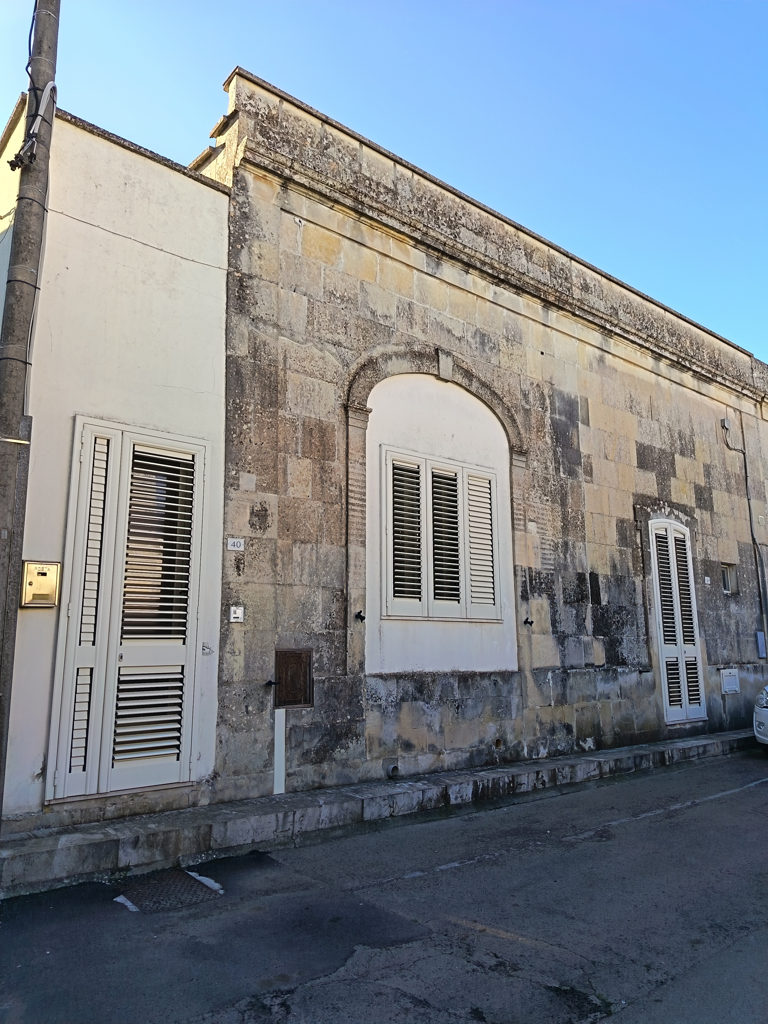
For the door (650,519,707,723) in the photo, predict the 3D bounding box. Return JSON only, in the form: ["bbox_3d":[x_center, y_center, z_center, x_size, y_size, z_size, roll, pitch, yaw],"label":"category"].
[{"bbox_3d":[4.222,1.538,10.279,1.129,2.873,0.080,8,-14,-38],"label":"door"}]

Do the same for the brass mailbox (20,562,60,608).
[{"bbox_3d":[-2.404,0.513,4.963,0.229,0.307,0.085,8,-14,-38],"label":"brass mailbox"}]

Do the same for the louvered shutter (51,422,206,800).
[{"bbox_3d":[-1.899,0.708,5.408,1.030,2.673,0.080,8,-14,-38],"label":"louvered shutter"}]

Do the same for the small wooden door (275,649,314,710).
[{"bbox_3d":[-0.792,1.441,6.164,0.383,0.491,0.050,8,-14,-38],"label":"small wooden door"}]

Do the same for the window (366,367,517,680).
[{"bbox_3d":[0.612,0.080,7.638,2.128,3.202,0.130,8,-14,-38],"label":"window"}]

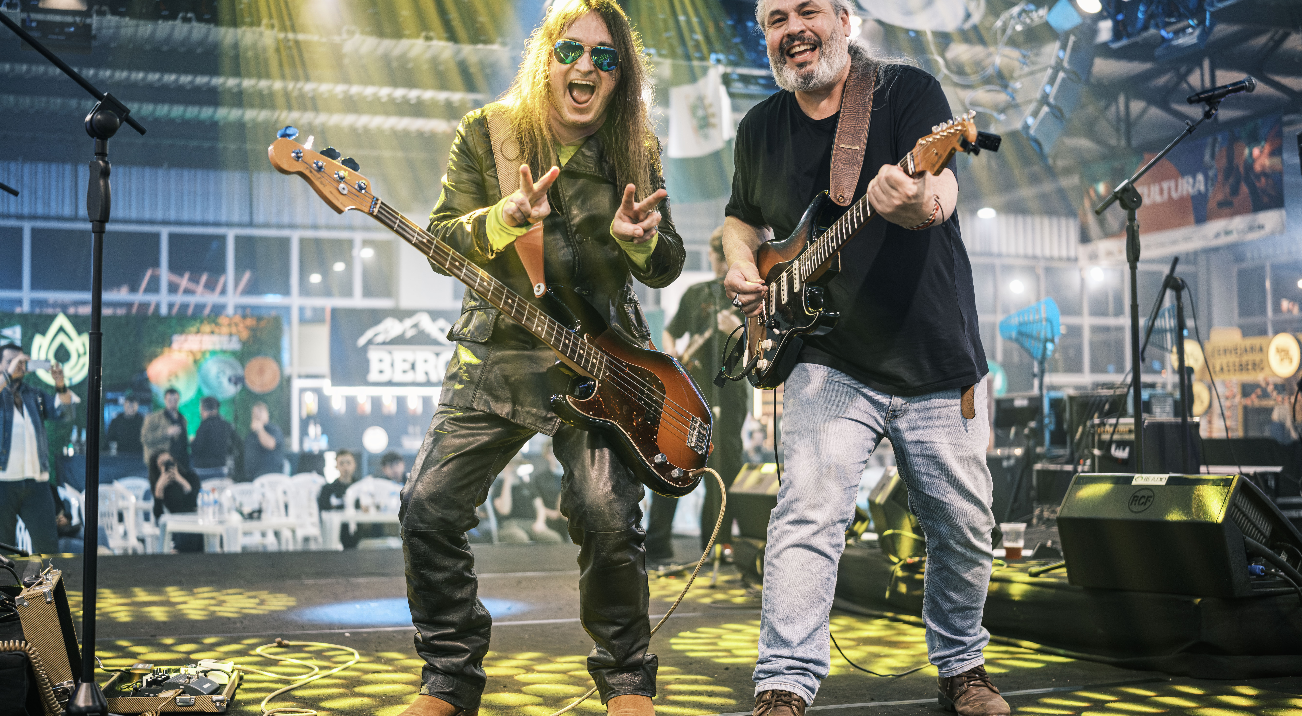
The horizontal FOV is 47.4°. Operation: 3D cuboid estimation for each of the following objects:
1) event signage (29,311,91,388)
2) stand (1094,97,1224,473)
[{"bbox_3d":[-6.679,-0.092,16.800,0.680,0.830,0.060,1,-3,-17],"label":"event signage"},{"bbox_3d":[1.573,-0.070,4.800,0.620,1.540,0.600,-1,-4,6],"label":"stand"}]

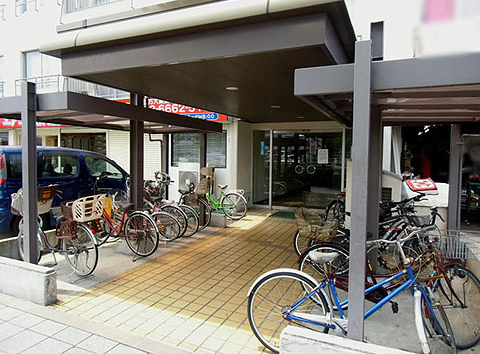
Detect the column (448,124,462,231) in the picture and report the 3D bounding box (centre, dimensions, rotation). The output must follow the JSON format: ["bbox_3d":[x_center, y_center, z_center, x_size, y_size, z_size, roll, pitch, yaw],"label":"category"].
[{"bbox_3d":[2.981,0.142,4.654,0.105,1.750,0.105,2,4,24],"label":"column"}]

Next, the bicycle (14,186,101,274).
[{"bbox_3d":[-2.419,0.670,4.305,1.760,1.050,0.560,3,4,27],"label":"bicycle"}]

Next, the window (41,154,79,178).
[{"bbox_3d":[-3.667,-0.221,6.791,0.070,0.420,0.870,2,4,24],"label":"window"}]

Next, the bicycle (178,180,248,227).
[{"bbox_3d":[-0.619,0.512,8.145,1.750,1.030,0.550,2,4,18],"label":"bicycle"}]

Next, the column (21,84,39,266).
[{"bbox_3d":[-2.339,0.108,3.719,0.100,2.270,0.100,2,4,24],"label":"column"}]

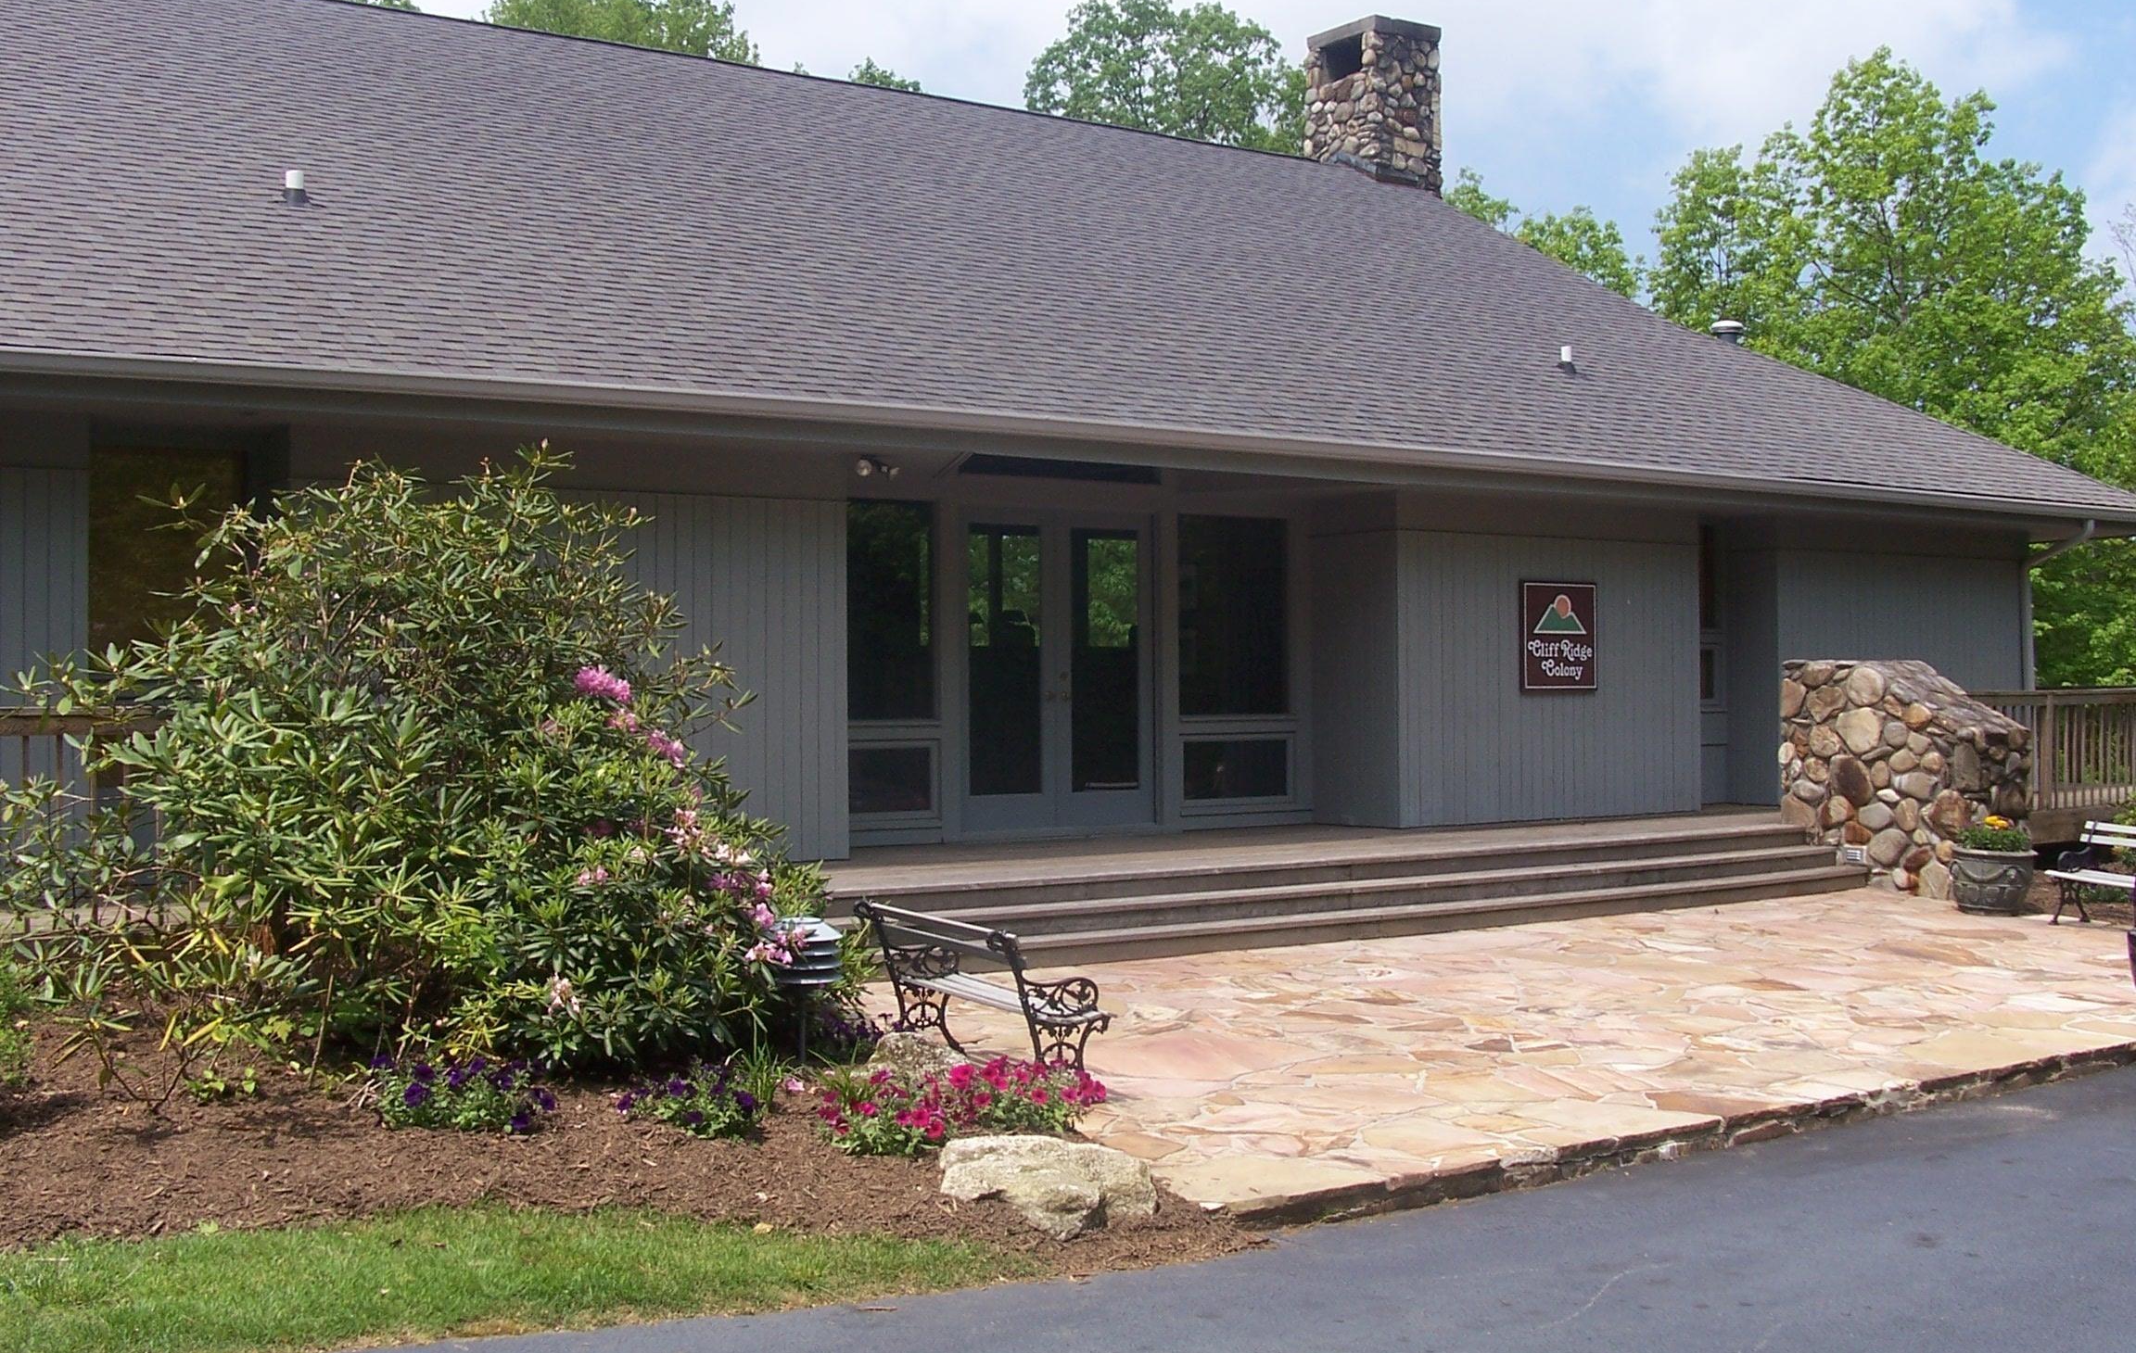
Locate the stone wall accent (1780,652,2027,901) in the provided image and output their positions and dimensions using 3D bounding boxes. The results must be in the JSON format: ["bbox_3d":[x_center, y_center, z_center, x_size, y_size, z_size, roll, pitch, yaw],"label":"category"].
[{"bbox_3d":[6.211,0.724,15.926,1.026,1.696,1.534,0,0,-33],"label":"stone wall accent"}]

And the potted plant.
[{"bbox_3d":[6.102,1.245,14.260,0.562,0.643,0.562,0,0,-33],"label":"potted plant"}]

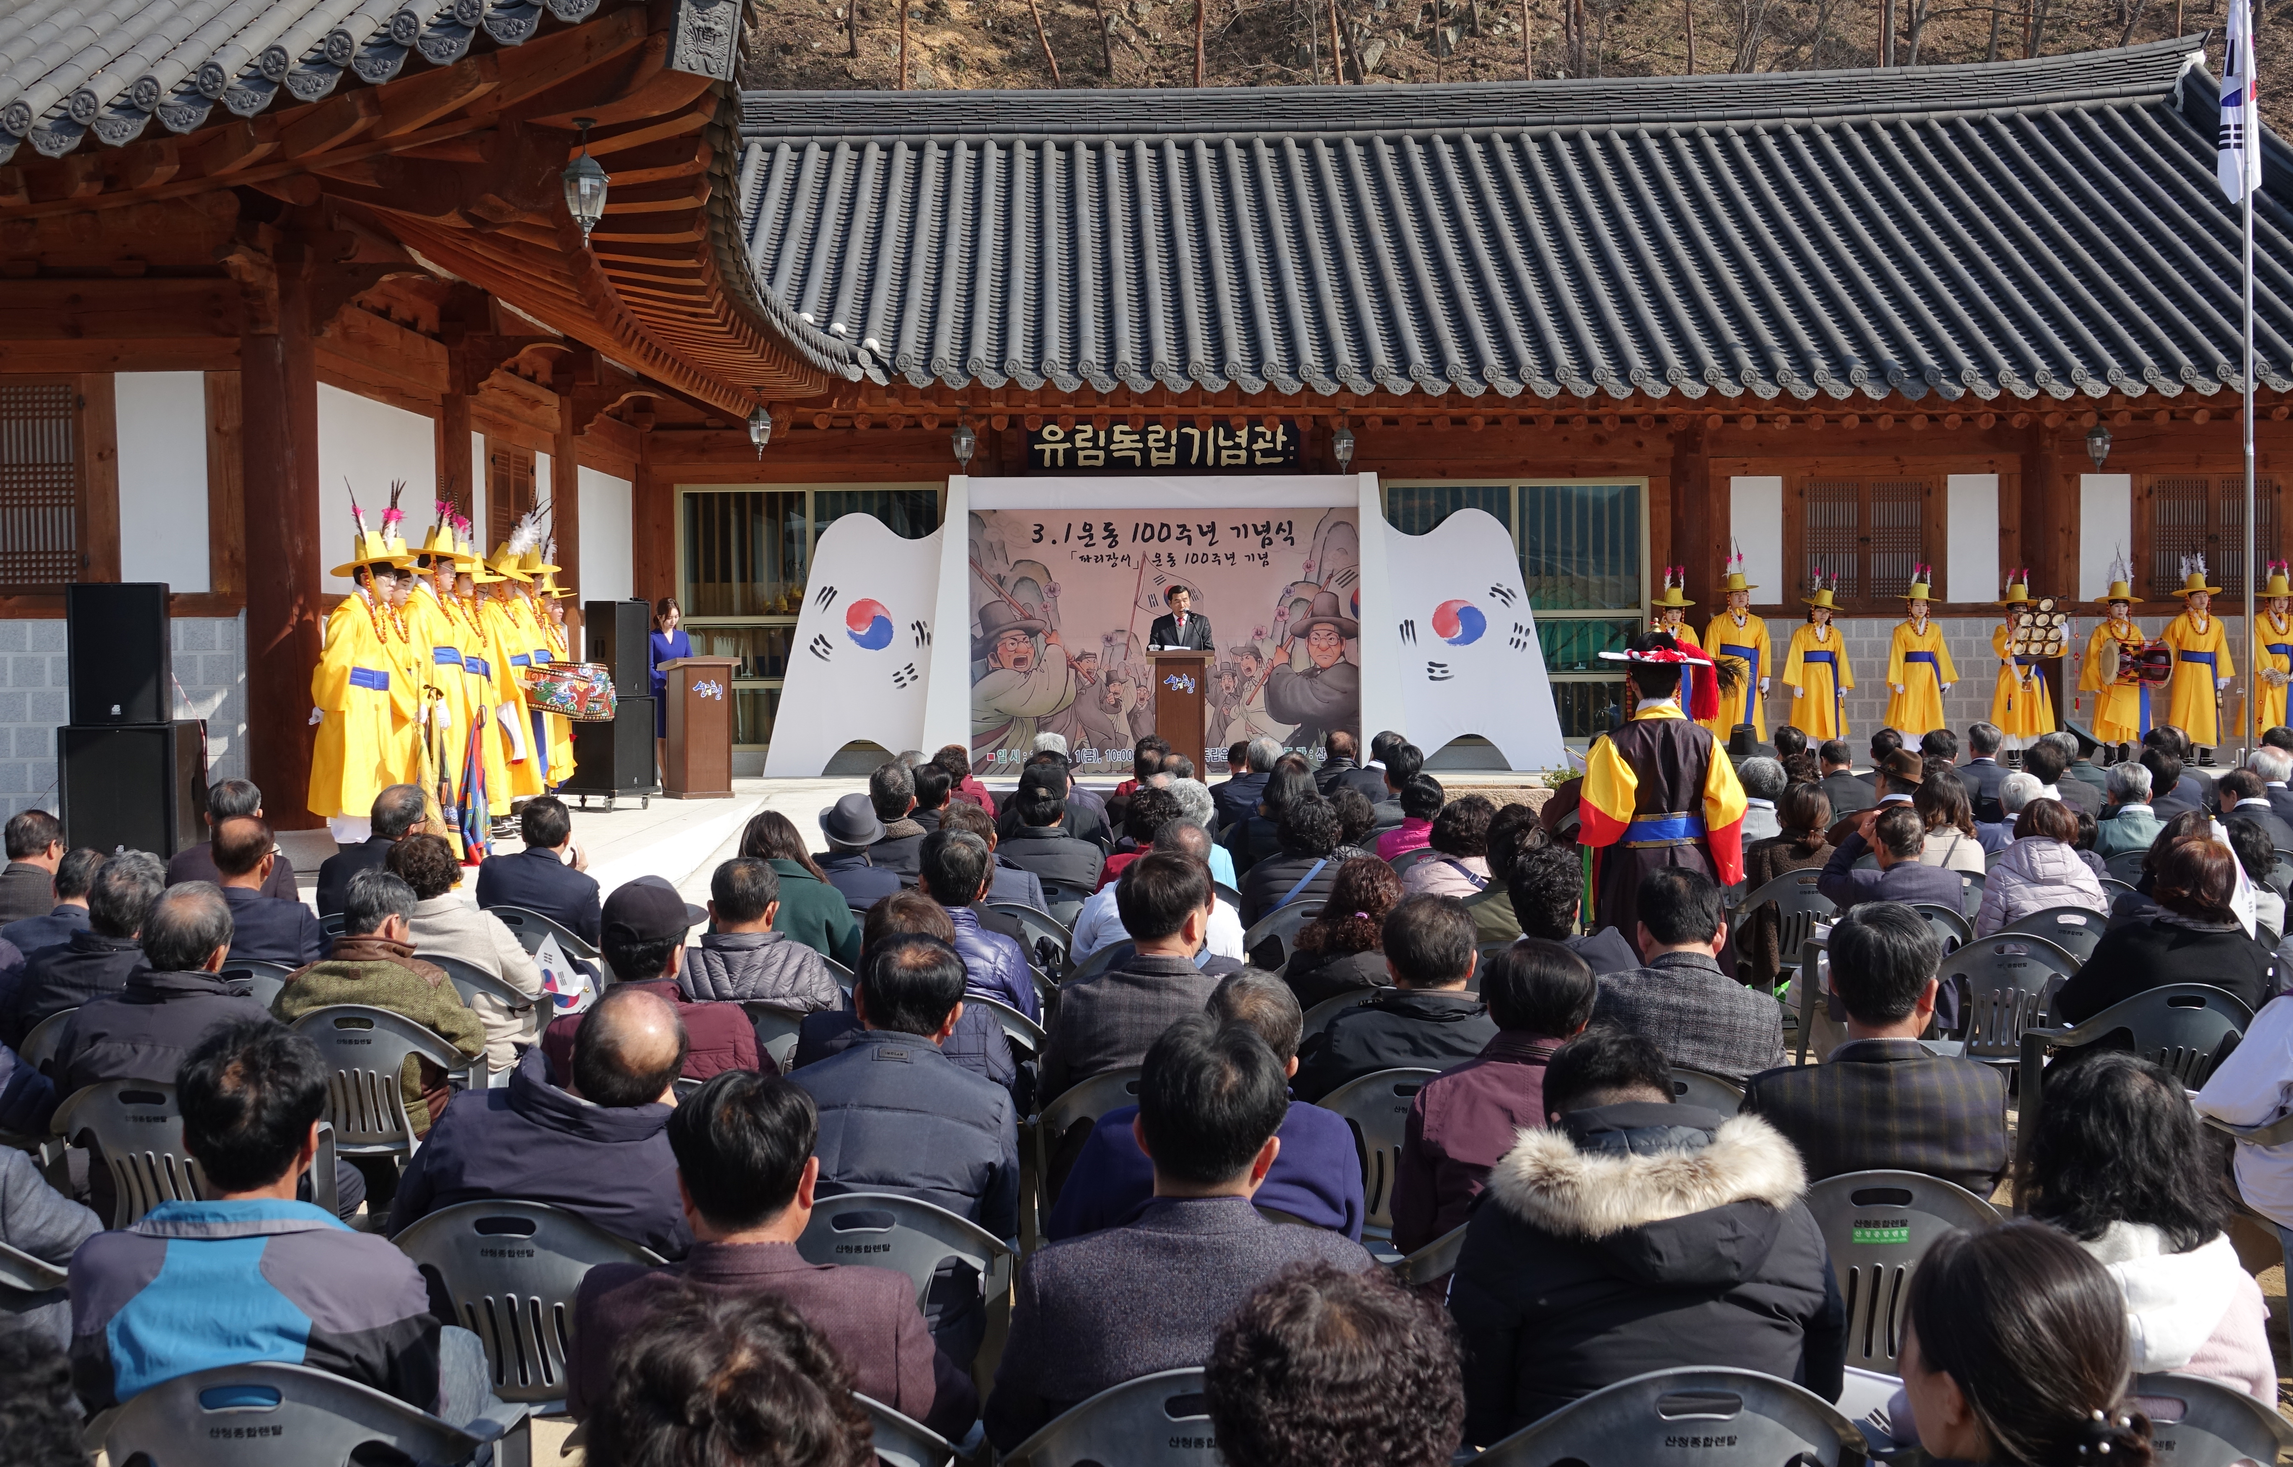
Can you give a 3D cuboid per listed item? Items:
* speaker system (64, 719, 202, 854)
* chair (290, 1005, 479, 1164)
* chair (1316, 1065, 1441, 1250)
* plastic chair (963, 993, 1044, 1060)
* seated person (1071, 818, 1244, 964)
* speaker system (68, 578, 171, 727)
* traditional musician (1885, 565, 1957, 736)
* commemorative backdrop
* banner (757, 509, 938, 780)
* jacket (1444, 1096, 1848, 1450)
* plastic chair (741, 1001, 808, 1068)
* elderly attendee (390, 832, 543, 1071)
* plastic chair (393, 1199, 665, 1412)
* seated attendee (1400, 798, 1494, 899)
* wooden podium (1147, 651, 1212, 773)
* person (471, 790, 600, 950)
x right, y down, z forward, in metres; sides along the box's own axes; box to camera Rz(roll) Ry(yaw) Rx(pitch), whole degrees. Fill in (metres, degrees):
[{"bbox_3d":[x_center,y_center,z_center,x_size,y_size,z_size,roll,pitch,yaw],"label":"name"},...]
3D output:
[{"bbox_3d":[-5.135,0.298,12.636,0.560,0.690,0.700,-1,2,-10],"label":"speaker system"},{"bbox_3d":[-2.231,1.136,7.093,0.560,0.790,0.550,0,2,2],"label":"chair"},{"bbox_3d":[0.630,1.172,6.093,0.570,0.800,0.560,-1,2,-1],"label":"chair"},{"bbox_3d":[-0.516,1.114,7.088,0.600,0.830,0.580,0,2,0],"label":"plastic chair"},{"bbox_3d":[0.059,0.850,8.082,0.550,1.200,0.700,-1,2,0],"label":"seated person"},{"bbox_3d":[-5.471,-0.421,13.262,0.480,0.745,0.430,-1,2,-10],"label":"speaker system"},{"bbox_3d":[7.324,-0.599,23.495,0.680,1.880,0.450,0,2,7],"label":"traditional musician"},{"bbox_3d":[0.168,-0.846,22.784,3.590,2.461,0.150,0,2,0],"label":"commemorative backdrop"},{"bbox_3d":[-2.838,-0.820,23.585,1.760,2.520,0.120,-1,2,-7],"label":"banner"},{"bbox_3d":[0.688,0.826,3.429,0.540,0.680,0.480,-1,2,-2],"label":"jacket"},{"bbox_3d":[-1.096,1.122,6.987,0.600,0.830,0.580,0,2,1],"label":"plastic chair"},{"bbox_3d":[-2.297,0.908,8.691,0.540,1.230,0.800,-1,2,3],"label":"elderly attendee"},{"bbox_3d":[-1.155,1.234,4.773,0.570,0.800,0.560,-1,2,-1],"label":"plastic chair"},{"bbox_3d":[1.175,0.826,9.704,0.500,1.200,0.750,0,2,0],"label":"seated attendee"},{"bbox_3d":[0.289,-0.141,21.683,0.590,1.170,0.450,-1,2,-1],"label":"wooden podium"},{"bbox_3d":[-2.232,0.825,9.381,0.500,1.210,0.700,0,2,8],"label":"person"}]

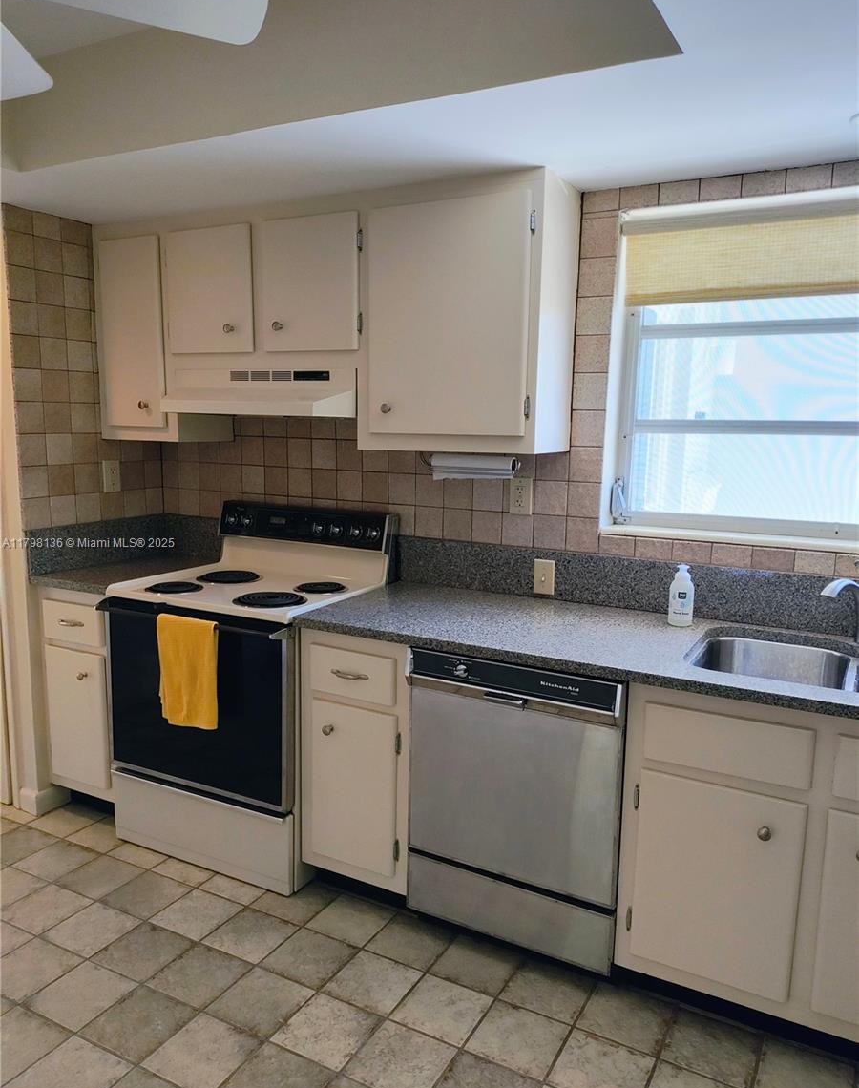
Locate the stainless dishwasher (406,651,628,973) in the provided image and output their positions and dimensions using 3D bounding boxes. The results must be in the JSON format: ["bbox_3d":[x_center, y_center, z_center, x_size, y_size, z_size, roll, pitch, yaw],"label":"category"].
[{"bbox_3d":[0.339,0.658,2.446,0.598,0.778,0.625,5,9,28],"label":"stainless dishwasher"}]

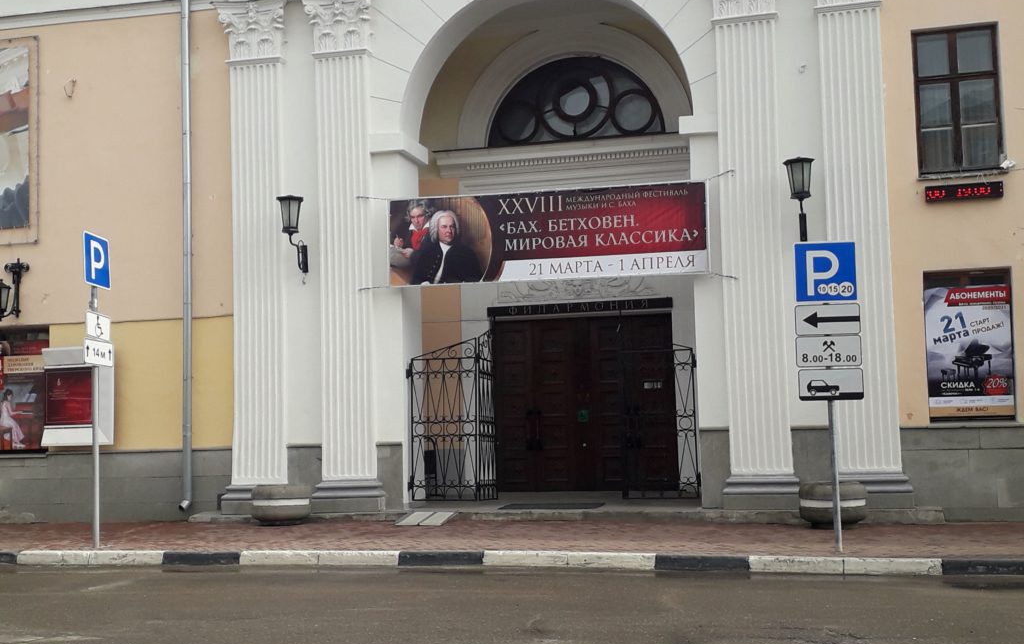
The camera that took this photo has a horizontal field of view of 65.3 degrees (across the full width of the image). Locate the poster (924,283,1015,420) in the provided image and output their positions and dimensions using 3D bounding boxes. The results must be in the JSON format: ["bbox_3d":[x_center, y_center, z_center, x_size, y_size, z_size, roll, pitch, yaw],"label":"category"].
[{"bbox_3d":[5.876,0.386,10.266,1.030,1.660,0.040,-2,-3,8],"label":"poster"}]

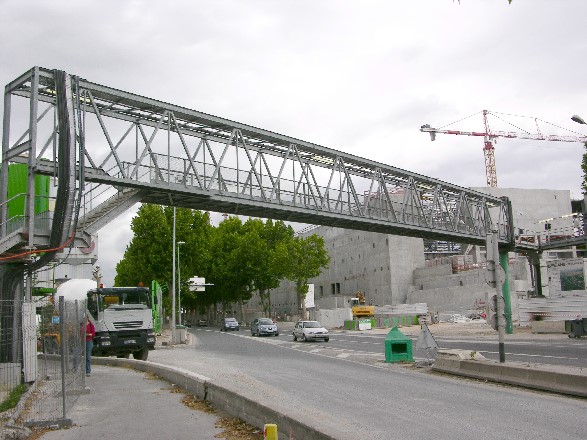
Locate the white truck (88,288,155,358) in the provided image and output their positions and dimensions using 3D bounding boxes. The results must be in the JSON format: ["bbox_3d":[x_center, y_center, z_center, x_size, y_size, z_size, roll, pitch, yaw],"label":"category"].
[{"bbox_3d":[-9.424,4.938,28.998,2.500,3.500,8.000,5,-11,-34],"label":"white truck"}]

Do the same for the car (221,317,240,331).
[{"bbox_3d":[-8.016,13.300,75.365,1.720,1.600,4.200,1,-9,-13],"label":"car"}]

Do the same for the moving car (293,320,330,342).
[{"bbox_3d":[1.198,7.802,41.708,1.650,1.400,3.850,1,-9,-13],"label":"moving car"}]

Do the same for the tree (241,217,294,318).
[{"bbox_3d":[-4.162,8.085,95.000,8.500,16.500,8.500,1,-9,-13],"label":"tree"}]

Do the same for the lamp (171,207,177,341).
[{"bbox_3d":[-7.908,3.136,39.600,1.200,9.800,0.350,0,-9,-12],"label":"lamp"}]

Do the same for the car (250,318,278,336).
[{"bbox_3d":[-2.595,9.770,54.016,1.770,1.540,4.300,1,-9,-13],"label":"car"}]

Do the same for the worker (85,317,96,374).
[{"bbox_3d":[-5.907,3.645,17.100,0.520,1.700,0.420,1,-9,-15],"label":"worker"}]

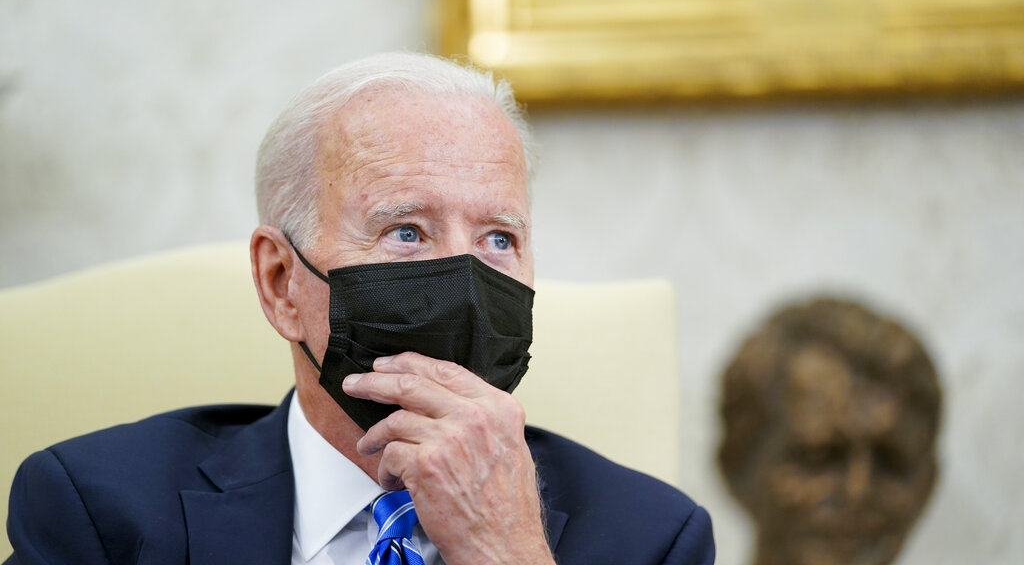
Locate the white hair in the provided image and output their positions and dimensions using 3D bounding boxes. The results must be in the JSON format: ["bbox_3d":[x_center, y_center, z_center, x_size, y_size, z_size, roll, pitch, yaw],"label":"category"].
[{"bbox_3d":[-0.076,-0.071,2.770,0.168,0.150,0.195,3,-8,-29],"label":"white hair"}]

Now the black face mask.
[{"bbox_3d":[-0.049,0.035,2.710,0.145,0.115,0.110,3,-8,-29],"label":"black face mask"}]

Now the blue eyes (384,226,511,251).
[{"bbox_3d":[-0.038,-0.027,2.690,0.090,0.014,0.022,3,-8,-29],"label":"blue eyes"}]

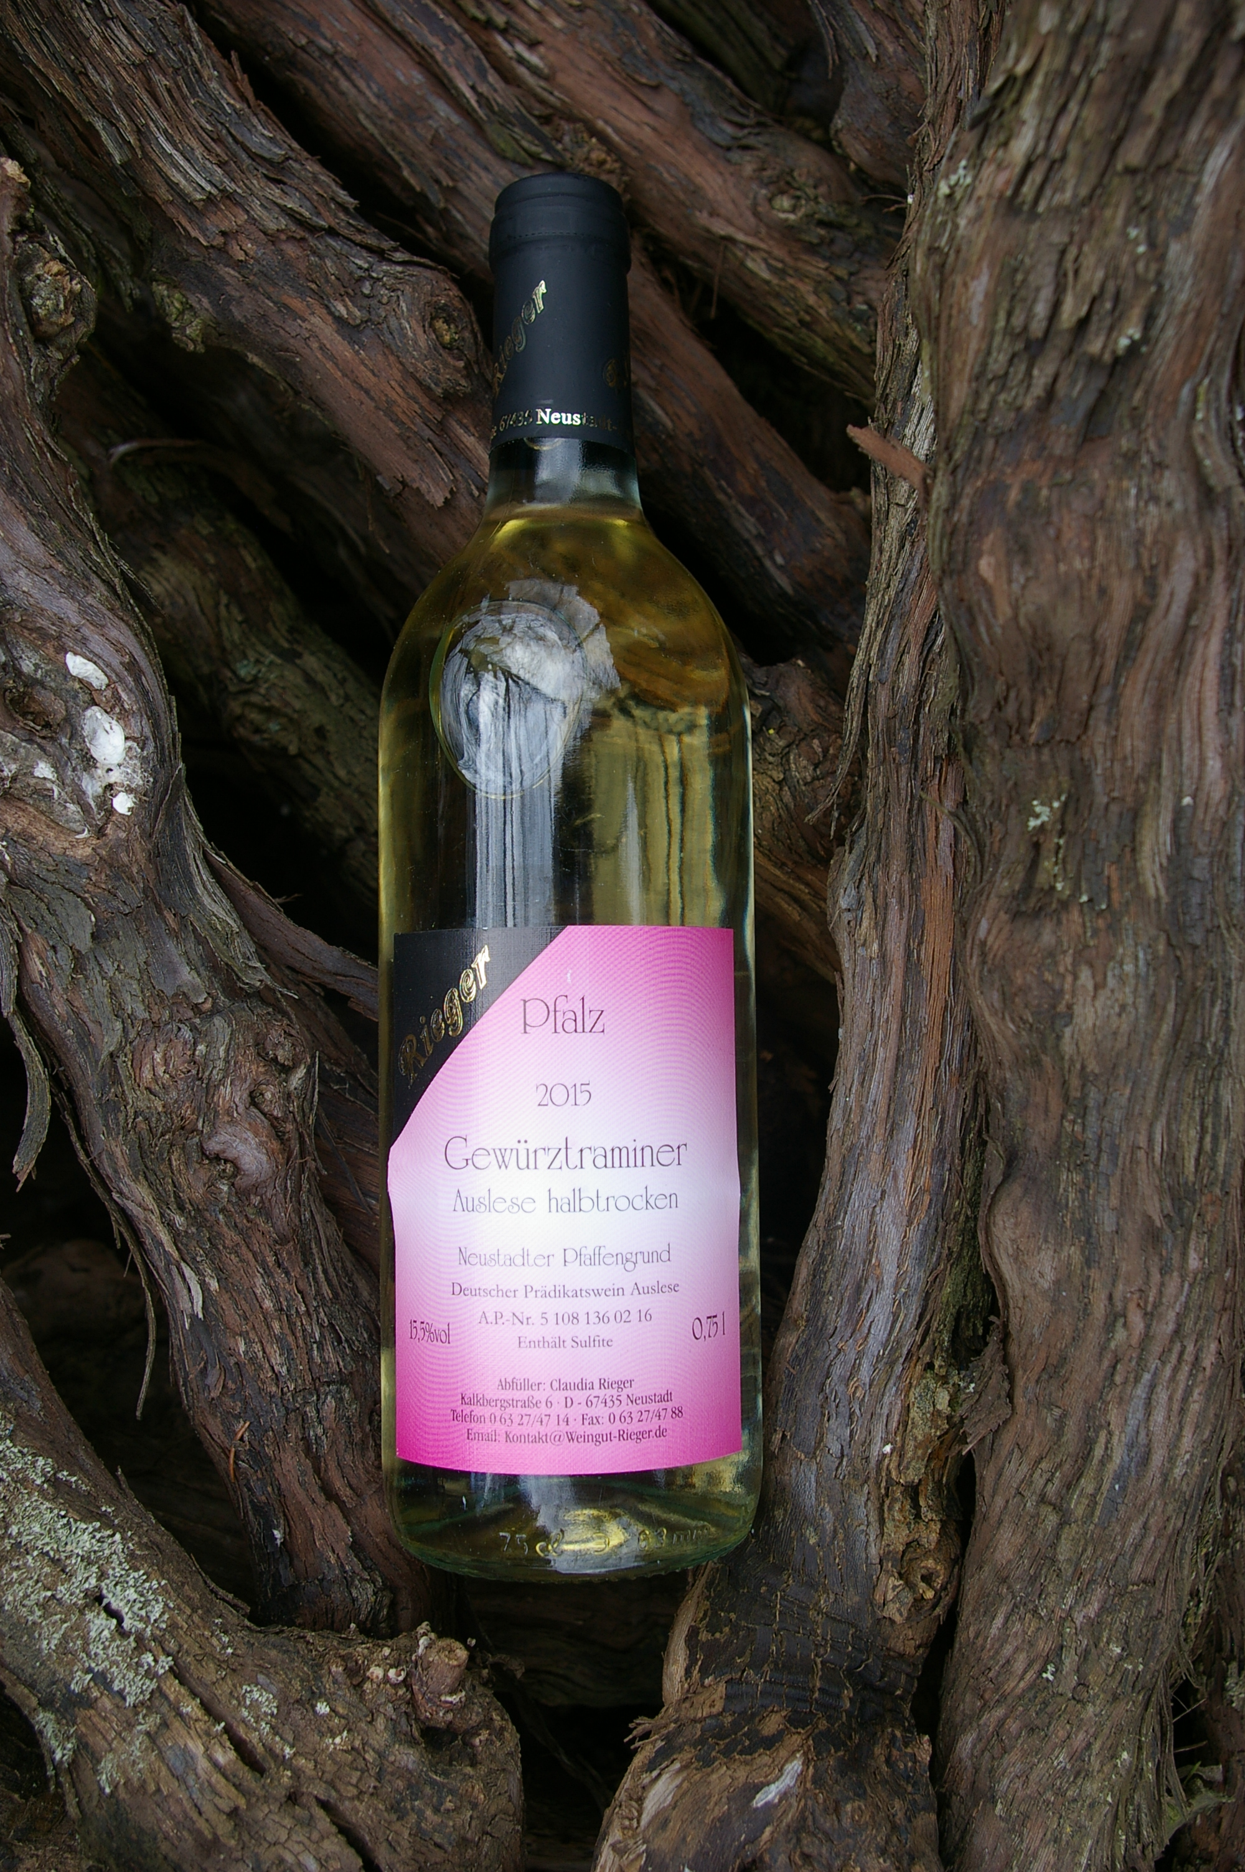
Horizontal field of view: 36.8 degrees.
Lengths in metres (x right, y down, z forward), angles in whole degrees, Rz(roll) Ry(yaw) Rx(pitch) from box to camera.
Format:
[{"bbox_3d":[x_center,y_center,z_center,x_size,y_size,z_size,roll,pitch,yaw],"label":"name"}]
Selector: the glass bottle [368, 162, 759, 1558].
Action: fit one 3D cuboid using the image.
[{"bbox_3d":[-0.011,-0.017,0.388,0.077,0.077,0.278,-1,87,0],"label":"glass bottle"}]

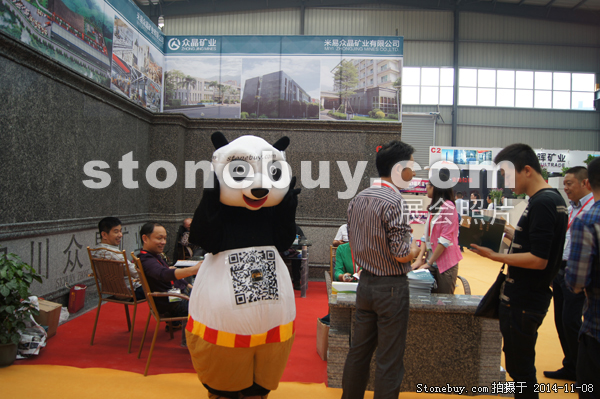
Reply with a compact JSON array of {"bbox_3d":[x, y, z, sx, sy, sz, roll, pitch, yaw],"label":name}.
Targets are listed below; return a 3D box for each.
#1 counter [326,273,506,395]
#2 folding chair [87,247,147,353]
[{"bbox_3d":[0.869,1.113,3.981,1.320,0.660,0.540,1,0,2],"label":"counter"},{"bbox_3d":[-1.612,0.906,4.741,0.581,0.911,0.621,1,0,25],"label":"folding chair"}]

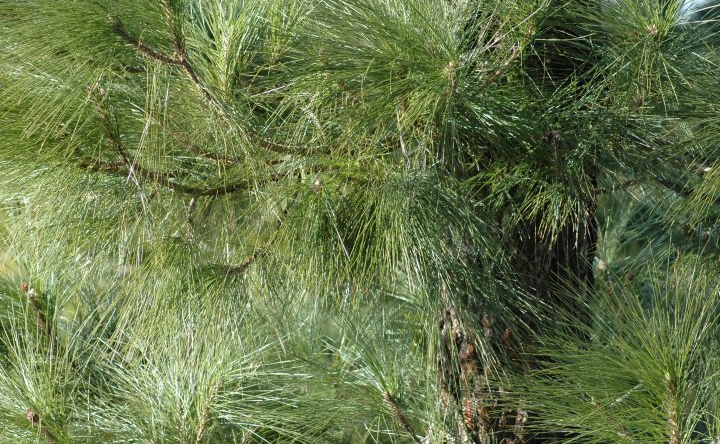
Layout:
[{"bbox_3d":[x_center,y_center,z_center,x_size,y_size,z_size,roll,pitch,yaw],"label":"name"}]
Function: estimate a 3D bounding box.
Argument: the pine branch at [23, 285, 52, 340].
[{"bbox_3d":[-0.624,0.175,6.500,0.025,0.120,0.025,-27,12,0],"label":"pine branch"}]

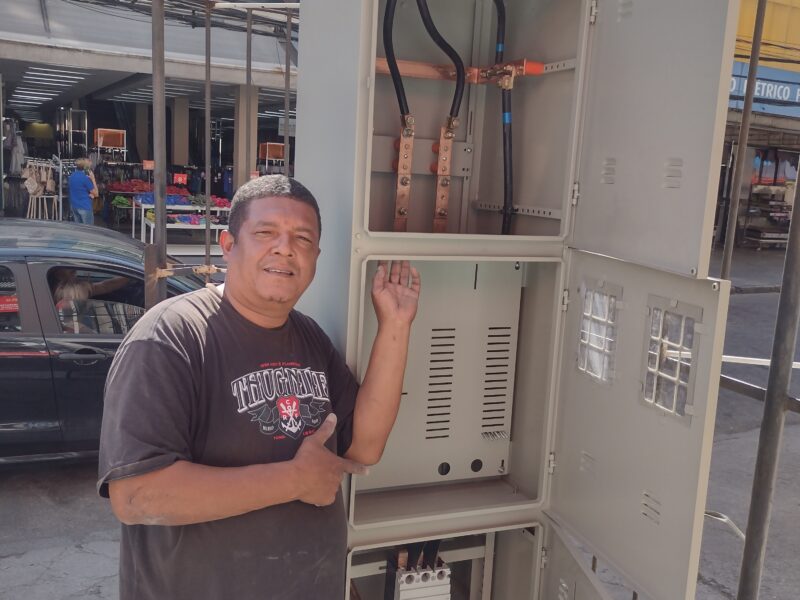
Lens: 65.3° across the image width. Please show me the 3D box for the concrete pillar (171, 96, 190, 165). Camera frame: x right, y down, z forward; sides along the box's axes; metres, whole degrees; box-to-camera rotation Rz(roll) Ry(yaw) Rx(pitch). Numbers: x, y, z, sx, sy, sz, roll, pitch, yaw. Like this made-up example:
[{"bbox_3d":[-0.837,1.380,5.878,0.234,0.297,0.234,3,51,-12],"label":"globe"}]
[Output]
[{"bbox_3d":[-6.206,-3.892,17.691,0.380,3.600,0.380,-2,11,-29],"label":"concrete pillar"}]

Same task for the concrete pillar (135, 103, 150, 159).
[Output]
[{"bbox_3d":[-8.603,-4.736,20.891,0.380,3.600,0.380,-2,11,-29],"label":"concrete pillar"}]

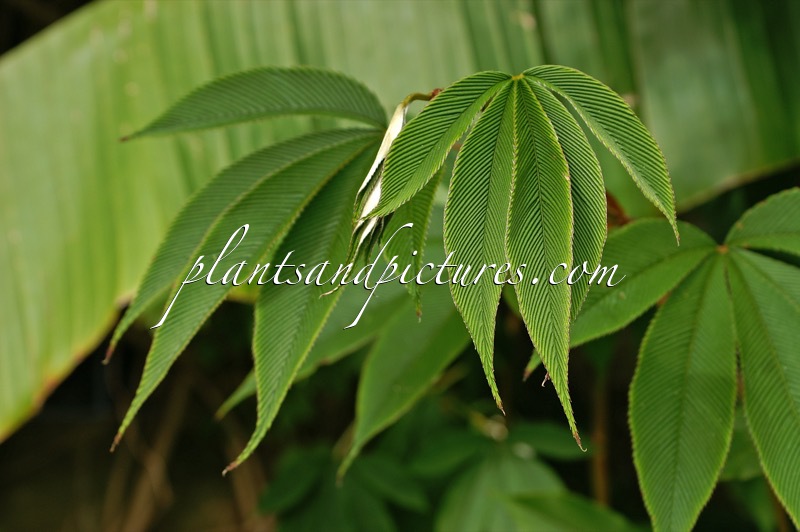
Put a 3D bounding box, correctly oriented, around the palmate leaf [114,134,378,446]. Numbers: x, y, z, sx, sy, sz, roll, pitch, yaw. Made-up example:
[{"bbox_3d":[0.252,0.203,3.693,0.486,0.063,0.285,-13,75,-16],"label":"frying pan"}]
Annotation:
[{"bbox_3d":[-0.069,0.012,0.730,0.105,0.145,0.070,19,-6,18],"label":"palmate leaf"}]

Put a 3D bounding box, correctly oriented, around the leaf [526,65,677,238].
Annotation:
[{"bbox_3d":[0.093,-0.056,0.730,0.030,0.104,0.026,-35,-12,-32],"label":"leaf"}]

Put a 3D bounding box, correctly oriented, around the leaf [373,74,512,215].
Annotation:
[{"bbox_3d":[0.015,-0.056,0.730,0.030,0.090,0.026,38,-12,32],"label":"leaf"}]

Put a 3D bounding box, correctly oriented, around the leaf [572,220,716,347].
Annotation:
[{"bbox_3d":[0.095,0.010,0.750,0.100,0.037,0.035,-35,-17,-6],"label":"leaf"}]

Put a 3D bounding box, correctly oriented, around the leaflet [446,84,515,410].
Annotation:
[{"bbox_3d":[0.032,-0.008,0.675,0.028,0.134,0.040,-3,-11,5],"label":"leaflet"}]

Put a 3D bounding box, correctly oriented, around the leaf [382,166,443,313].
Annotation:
[{"bbox_3d":[0.007,-0.013,0.710,0.026,0.068,0.025,11,-9,8],"label":"leaf"}]

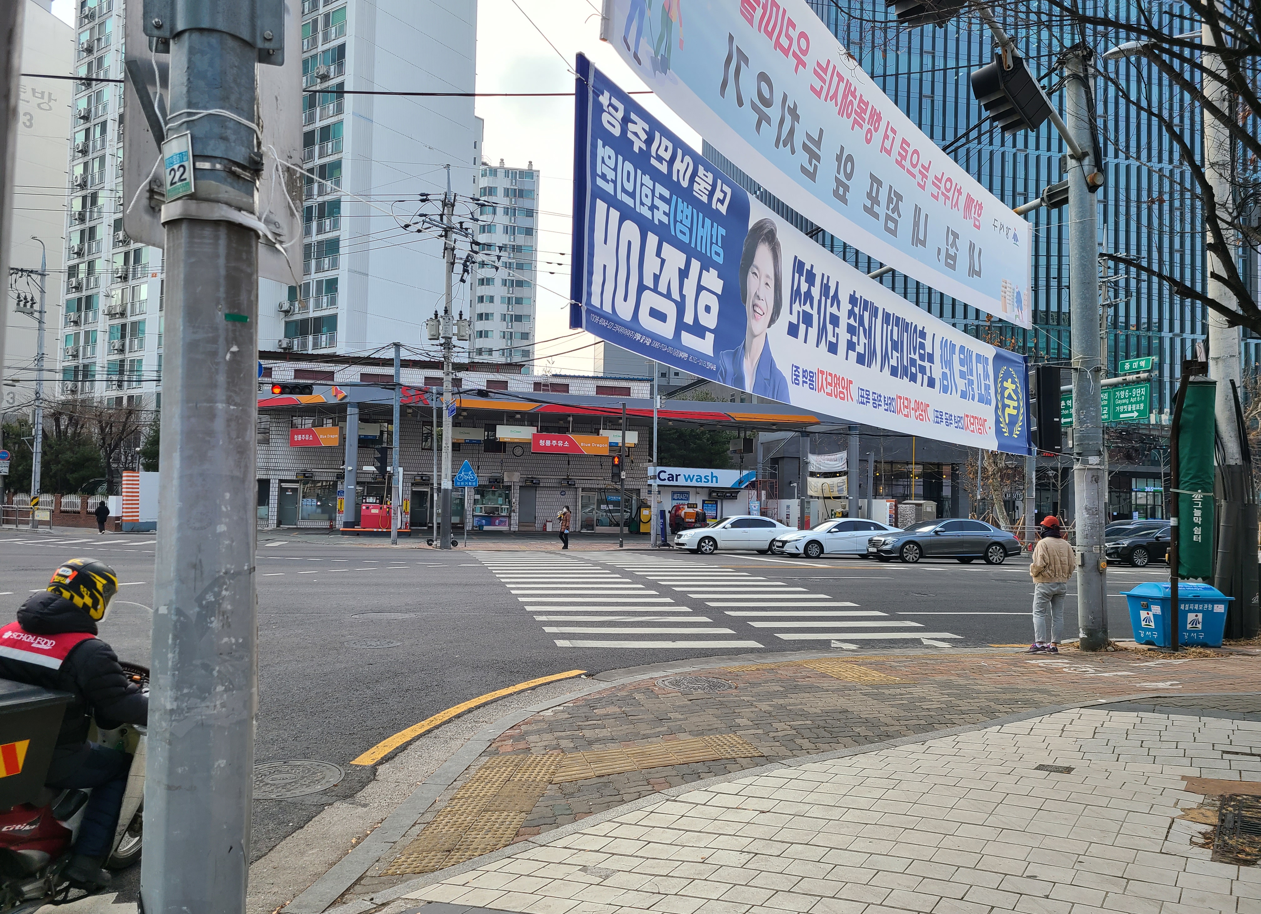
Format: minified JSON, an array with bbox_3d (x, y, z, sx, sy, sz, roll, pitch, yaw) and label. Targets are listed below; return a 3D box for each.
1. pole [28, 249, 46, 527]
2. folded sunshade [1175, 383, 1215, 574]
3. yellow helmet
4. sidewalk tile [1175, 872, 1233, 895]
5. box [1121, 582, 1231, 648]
[{"bbox_3d":[-29.470,-3.700,47.252,0.420,14.305,0.420,2,-2,-13],"label":"pole"},{"bbox_3d":[6.956,0.261,11.650,0.420,2.430,0.380,-1,-3,27],"label":"folded sunshade"},{"bbox_3d":[-2.311,0.564,4.000,0.250,0.260,0.300,0,-25,17],"label":"yellow helmet"},{"bbox_3d":[2.479,1.859,4.089,0.200,0.040,0.200,-1,-3,27],"label":"sidewalk tile"},{"bbox_3d":[7.036,1.976,12.188,1.090,0.770,0.770,1,-3,-11],"label":"box"}]

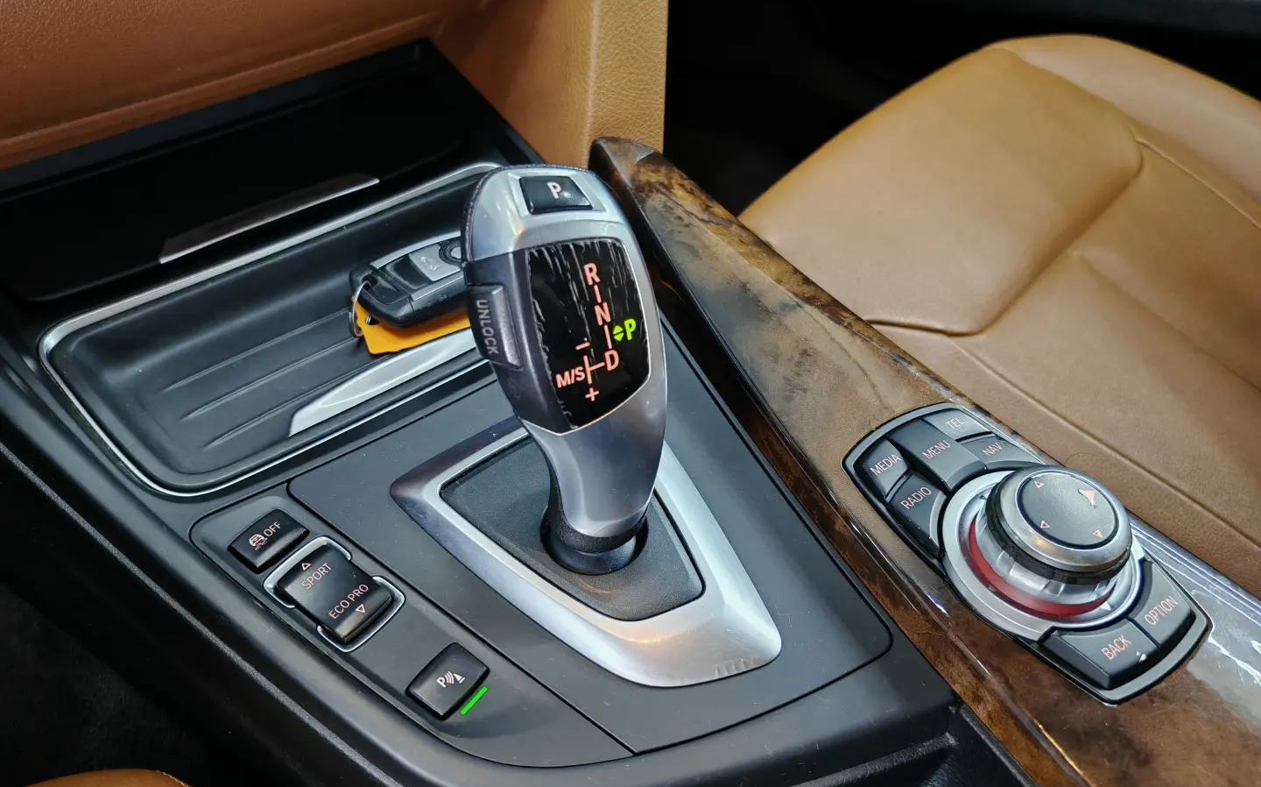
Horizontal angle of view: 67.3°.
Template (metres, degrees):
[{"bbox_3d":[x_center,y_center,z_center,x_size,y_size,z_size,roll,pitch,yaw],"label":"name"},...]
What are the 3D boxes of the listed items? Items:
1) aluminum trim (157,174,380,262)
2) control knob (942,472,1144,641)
[{"bbox_3d":[-0.156,-0.078,0.414,0.103,0.006,0.009,-31,55,-32],"label":"aluminum trim"},{"bbox_3d":[0.134,0.043,0.297,0.066,0.028,0.060,3,44,-3],"label":"control knob"}]

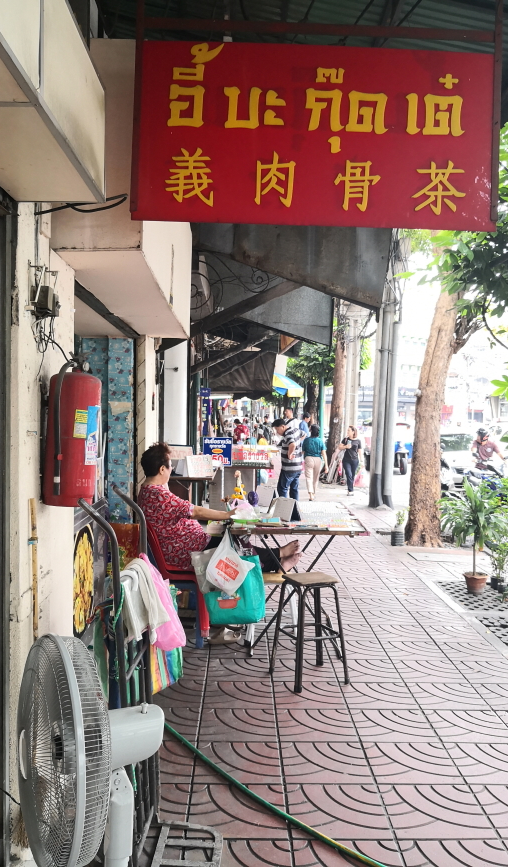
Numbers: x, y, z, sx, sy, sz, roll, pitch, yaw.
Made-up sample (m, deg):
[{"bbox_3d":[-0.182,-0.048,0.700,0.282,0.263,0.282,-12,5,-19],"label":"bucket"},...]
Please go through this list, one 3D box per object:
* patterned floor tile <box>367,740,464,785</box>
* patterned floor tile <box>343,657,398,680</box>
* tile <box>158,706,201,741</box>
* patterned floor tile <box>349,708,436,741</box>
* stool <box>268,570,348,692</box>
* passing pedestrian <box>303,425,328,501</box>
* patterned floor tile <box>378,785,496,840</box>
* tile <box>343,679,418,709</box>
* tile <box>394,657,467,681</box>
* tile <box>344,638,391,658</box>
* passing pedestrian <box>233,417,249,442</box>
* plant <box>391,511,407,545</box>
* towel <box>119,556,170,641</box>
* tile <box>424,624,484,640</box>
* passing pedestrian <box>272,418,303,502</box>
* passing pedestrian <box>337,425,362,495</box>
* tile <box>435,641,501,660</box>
[{"bbox_3d":[0.719,1.523,3.097,0.395,0.030,0.385,1,1,-1],"label":"patterned floor tile"},{"bbox_3d":[0.735,1.577,4.450,0.400,0.035,0.395,1,1,-1],"label":"patterned floor tile"},{"bbox_3d":[-0.501,1.578,3.637,0.400,0.035,0.395,1,1,-1],"label":"tile"},{"bbox_3d":[0.750,1.596,3.661,0.400,0.035,0.395,1,1,-1],"label":"patterned floor tile"},{"bbox_3d":[0.348,1.204,4.187,0.360,0.625,0.360,0,1,-25],"label":"stool"},{"bbox_3d":[1.247,0.598,13.819,0.511,1.563,0.360,1,2,-6],"label":"passing pedestrian"},{"bbox_3d":[0.726,1.530,2.719,0.395,0.030,0.385,1,1,-1],"label":"patterned floor tile"},{"bbox_3d":[0.723,1.540,3.934,0.400,0.030,0.395,1,1,-1],"label":"tile"},{"bbox_3d":[1.120,1.540,4.331,0.400,0.030,0.395,1,1,-1],"label":"tile"},{"bbox_3d":[0.692,1.494,4.608,0.395,0.030,0.385,1,1,-1],"label":"tile"},{"bbox_3d":[-0.357,0.457,19.300,0.480,1.680,0.360,0,1,-27],"label":"passing pedestrian"},{"bbox_3d":[1.929,1.245,8.932,0.225,0.482,0.200,1,2,-1],"label":"plant"},{"bbox_3d":[-0.392,0.594,2.420,0.150,0.290,0.320,1,1,-1],"label":"towel"},{"bbox_3d":[1.513,1.535,5.119,0.400,0.030,0.395,1,1,-1],"label":"tile"},{"bbox_3d":[0.583,0.607,11.100,0.450,1.660,0.500,1,1,22],"label":"passing pedestrian"},{"bbox_3d":[2.158,0.607,15.200,0.520,1.573,0.360,1,1,9],"label":"passing pedestrian"},{"bbox_3d":[1.518,1.540,4.727,0.400,0.030,0.395,1,1,-1],"label":"tile"}]

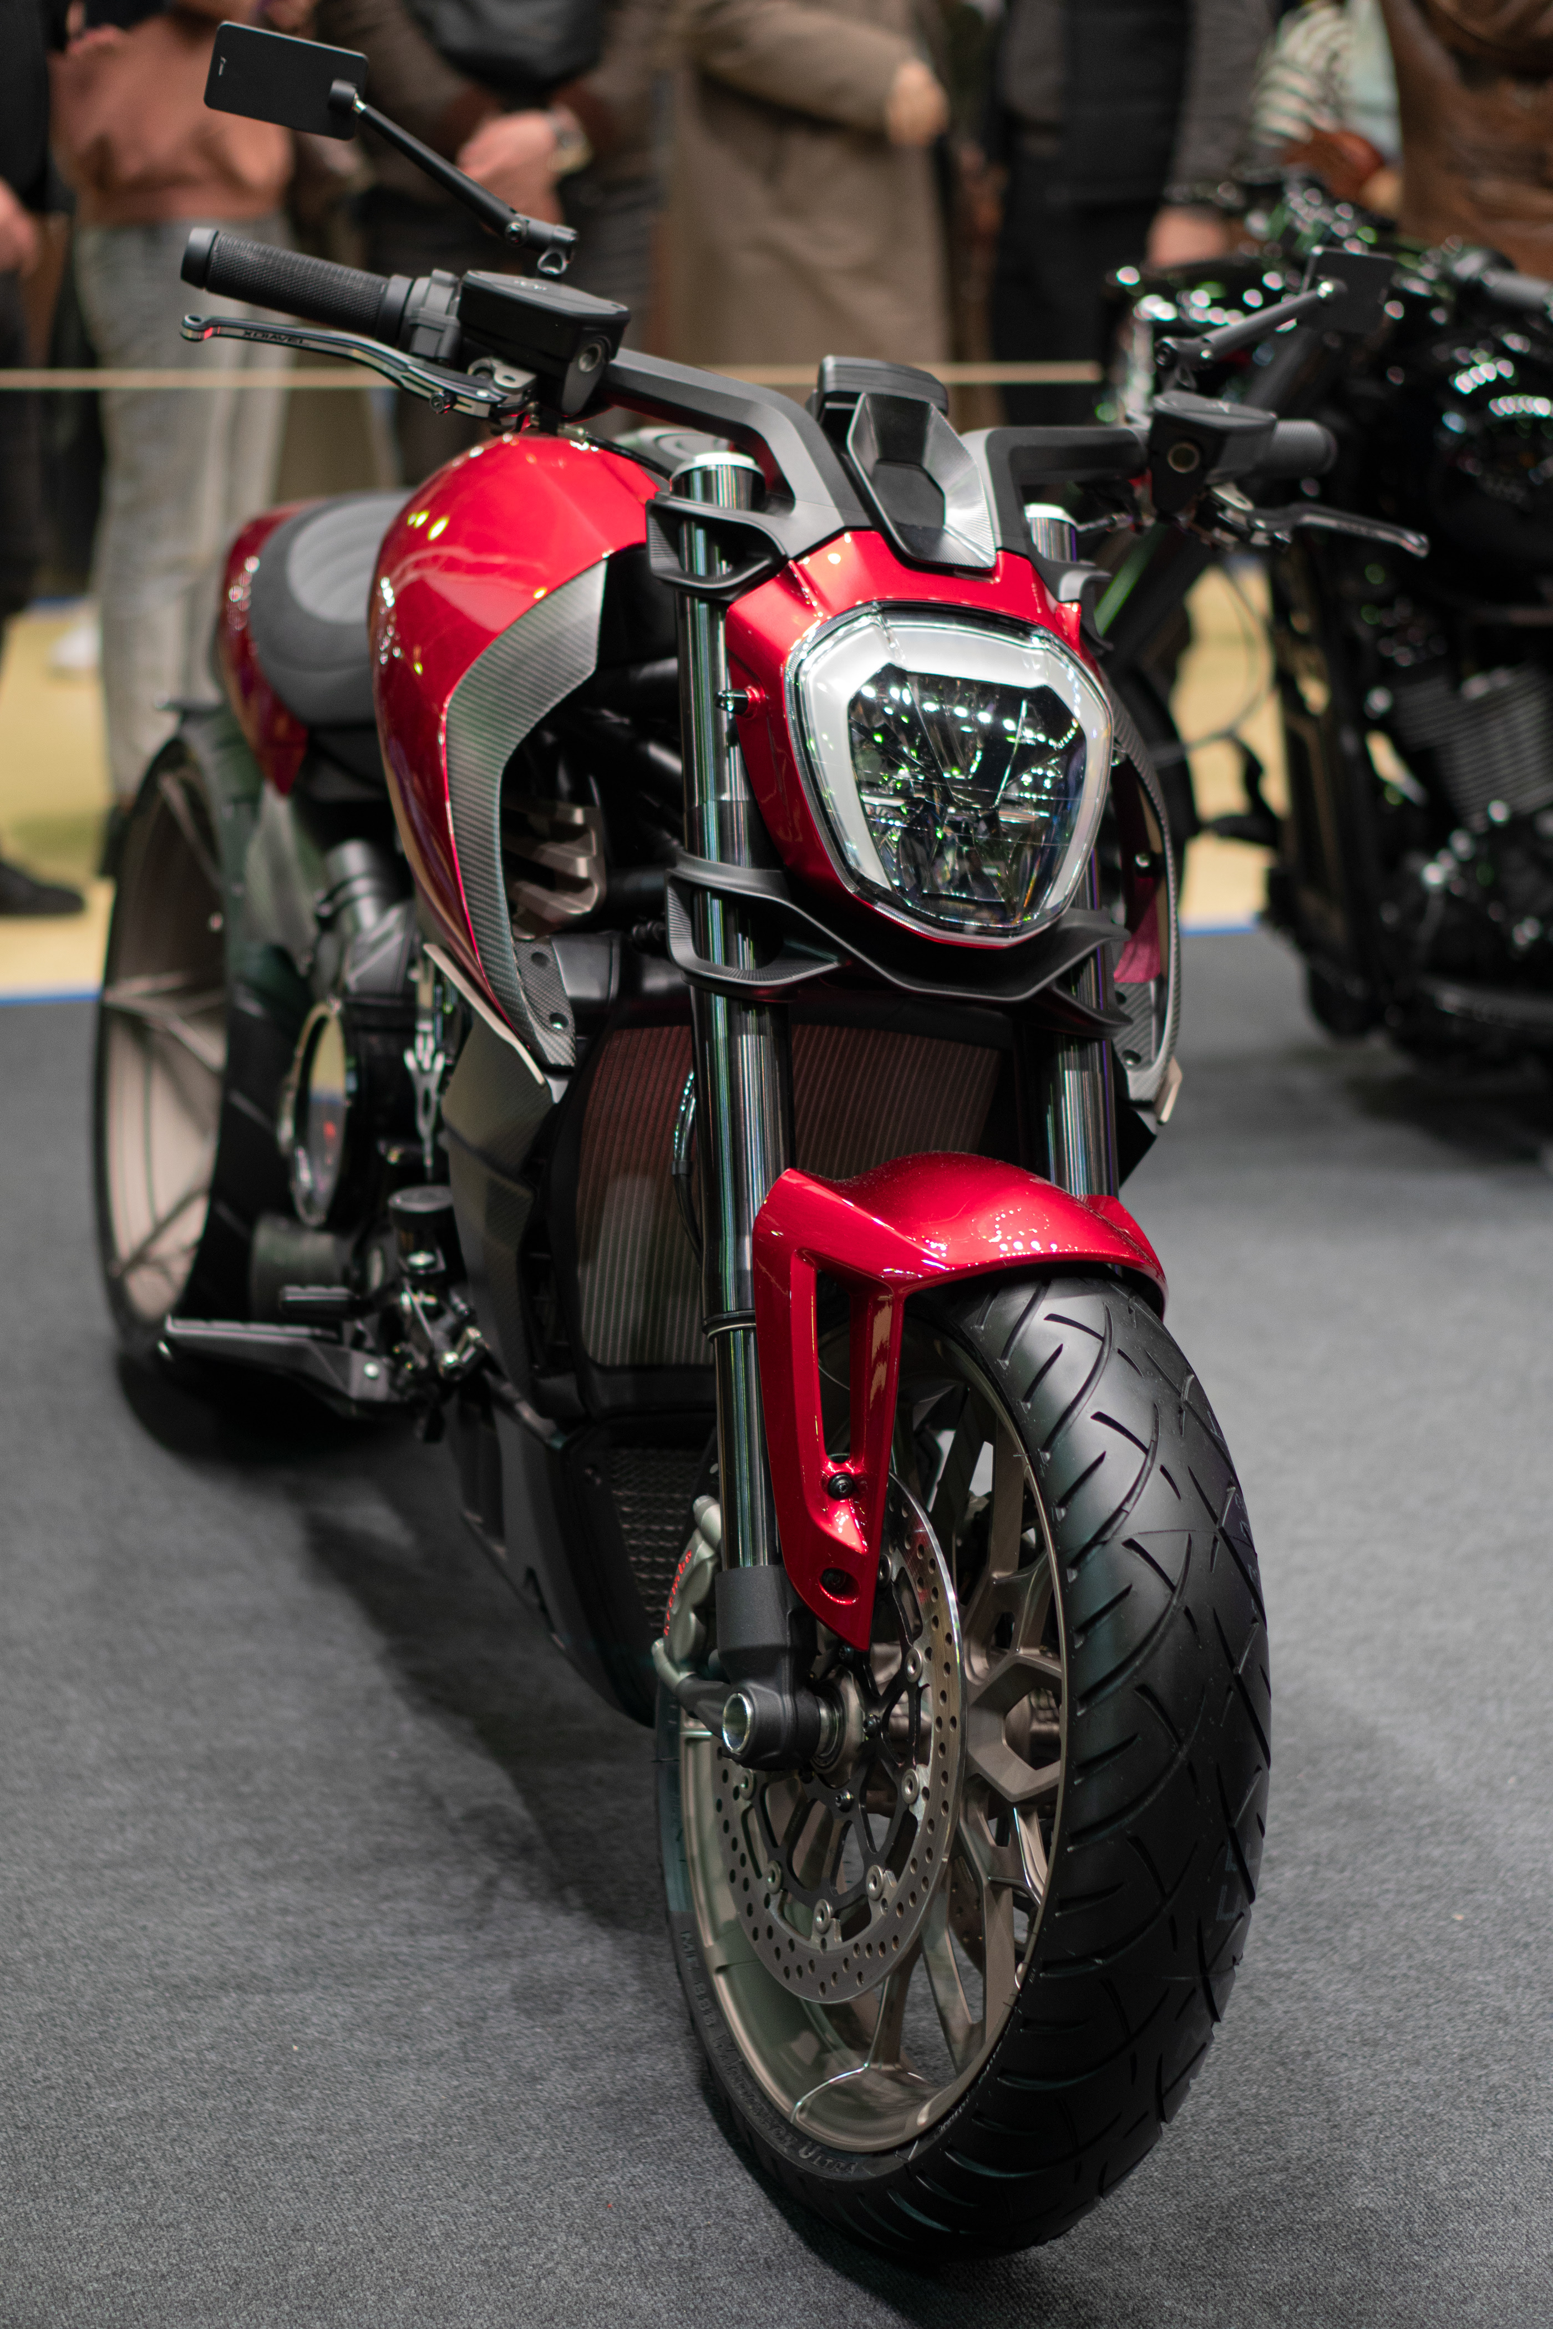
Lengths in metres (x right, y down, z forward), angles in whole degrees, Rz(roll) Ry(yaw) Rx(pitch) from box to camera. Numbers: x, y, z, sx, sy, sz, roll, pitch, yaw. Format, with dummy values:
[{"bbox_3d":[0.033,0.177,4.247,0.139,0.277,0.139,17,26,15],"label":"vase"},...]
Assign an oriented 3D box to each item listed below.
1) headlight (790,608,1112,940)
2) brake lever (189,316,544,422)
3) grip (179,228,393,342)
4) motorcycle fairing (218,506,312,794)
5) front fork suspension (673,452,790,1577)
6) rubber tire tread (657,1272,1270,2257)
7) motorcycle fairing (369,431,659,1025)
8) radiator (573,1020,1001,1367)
[{"bbox_3d":[0.112,-0.253,3.084,0.215,0.210,0.130,5,1,-26],"label":"headlight"},{"bbox_3d":[-0.263,-0.506,3.049,0.224,0.034,0.060,8,11,-4],"label":"brake lever"},{"bbox_3d":[-0.316,-0.572,3.148,0.139,0.042,0.042,13,10,-5],"label":"grip"},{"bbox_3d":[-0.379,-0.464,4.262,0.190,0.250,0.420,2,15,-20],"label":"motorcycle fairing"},{"bbox_3d":[-0.027,-0.104,3.067,0.060,0.736,0.060,-2,-14,0],"label":"front fork suspension"},{"bbox_3d":[0.100,0.341,2.947,0.128,0.634,0.634,6,11,-25],"label":"rubber tire tread"},{"bbox_3d":[-0.179,-0.329,3.398,0.210,0.340,0.600,4,12,-19],"label":"motorcycle fairing"},{"bbox_3d":[0.003,0.023,3.309,0.295,0.240,0.060,2,17,-20],"label":"radiator"}]

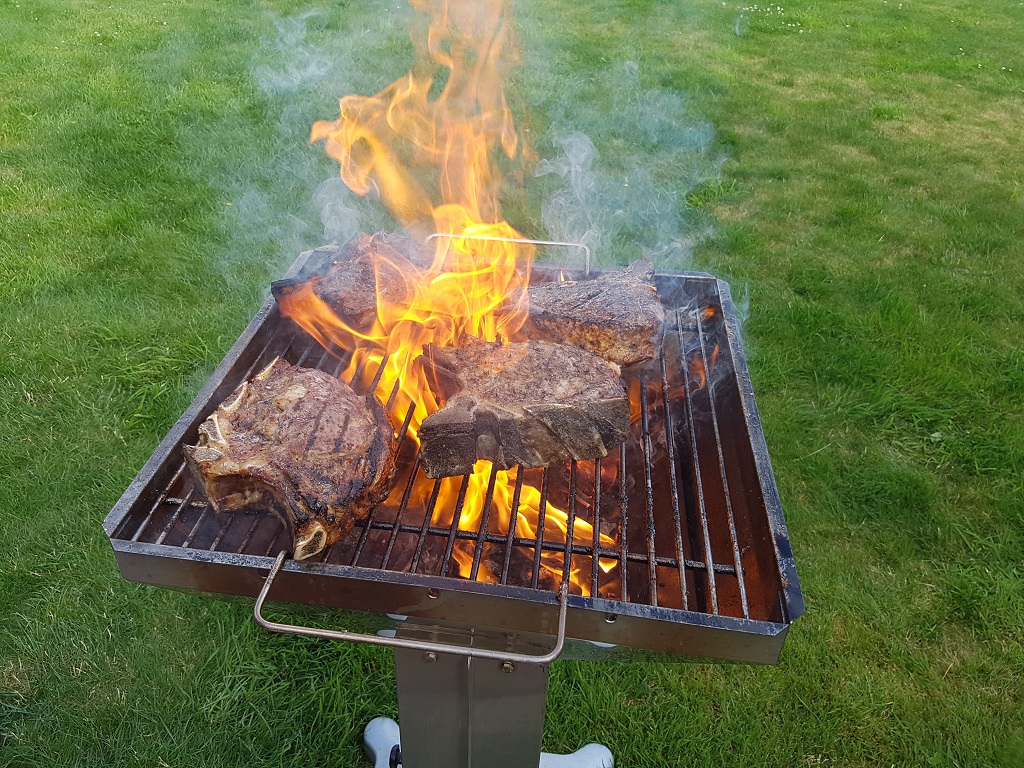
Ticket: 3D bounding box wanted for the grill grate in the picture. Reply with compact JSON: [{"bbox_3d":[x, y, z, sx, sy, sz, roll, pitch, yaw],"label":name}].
[{"bbox_3d":[-0.026,0.016,0.746,0.500,0.065,0.510,5,36,6],"label":"grill grate"}]

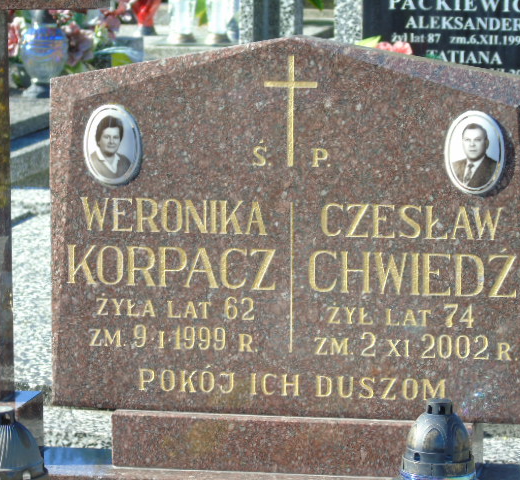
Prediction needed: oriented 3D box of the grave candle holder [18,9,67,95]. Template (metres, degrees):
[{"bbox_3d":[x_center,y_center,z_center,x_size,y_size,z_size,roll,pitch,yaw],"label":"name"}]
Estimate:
[{"bbox_3d":[-0.576,-0.516,7.000,0.128,0.275,0.128,0,7,0],"label":"grave candle holder"}]

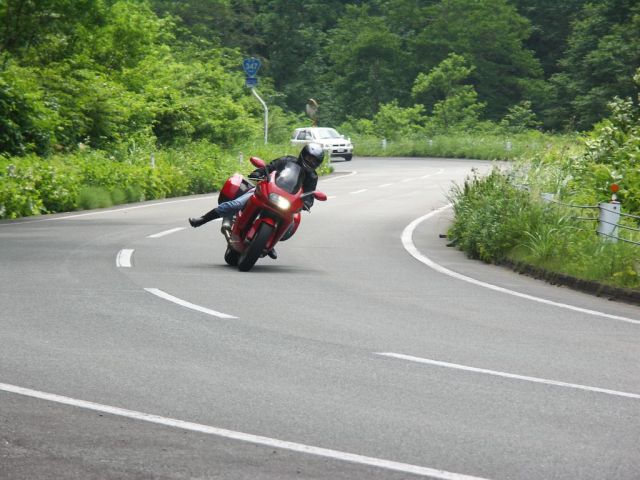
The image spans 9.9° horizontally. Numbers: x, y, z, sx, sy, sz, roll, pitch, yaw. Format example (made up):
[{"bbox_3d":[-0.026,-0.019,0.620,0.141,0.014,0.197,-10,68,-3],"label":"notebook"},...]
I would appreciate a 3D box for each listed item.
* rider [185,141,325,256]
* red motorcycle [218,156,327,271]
[{"bbox_3d":[-0.574,-0.495,37.000,1.070,1.250,0.900,24,-1,-7],"label":"rider"},{"bbox_3d":[-0.548,-0.244,36.900,0.880,1.200,2.070,29,-2,-7],"label":"red motorcycle"}]

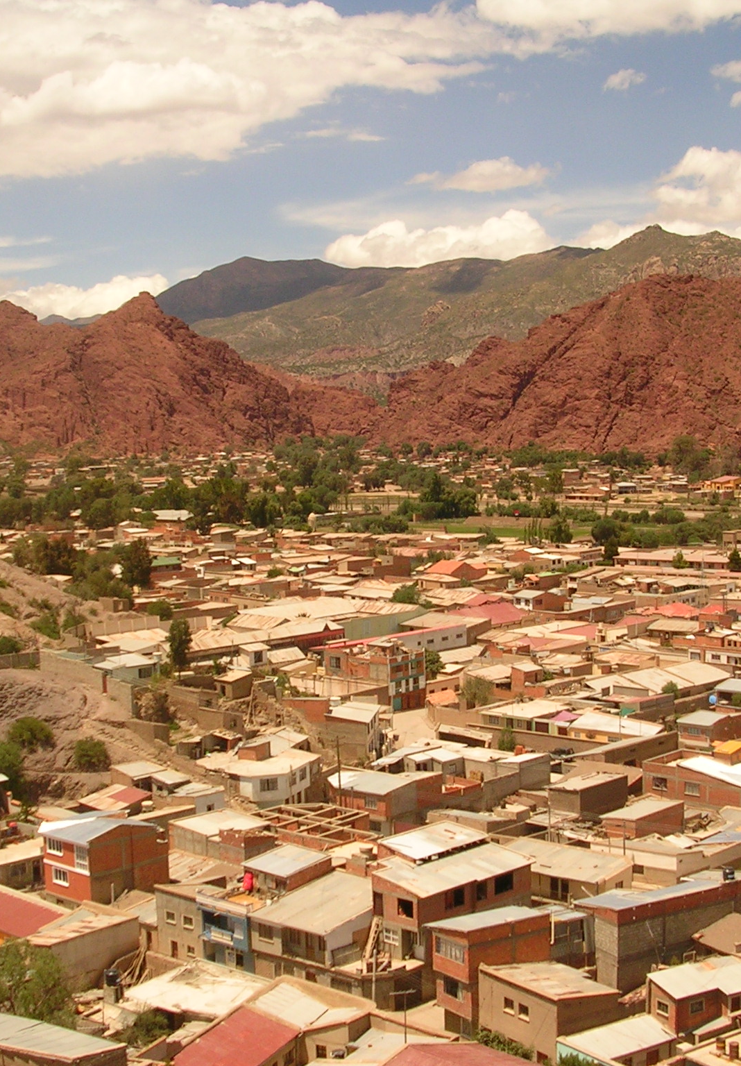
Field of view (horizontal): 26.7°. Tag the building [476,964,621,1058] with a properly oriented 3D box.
[{"bbox_3d":[13.370,35.660,116.530,5.900,5.900,9.000,-5,7,-33],"label":"building"}]

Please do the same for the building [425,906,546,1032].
[{"bbox_3d":[9.680,34.380,124.340,8.200,8.700,4.900,-5,7,-33],"label":"building"}]

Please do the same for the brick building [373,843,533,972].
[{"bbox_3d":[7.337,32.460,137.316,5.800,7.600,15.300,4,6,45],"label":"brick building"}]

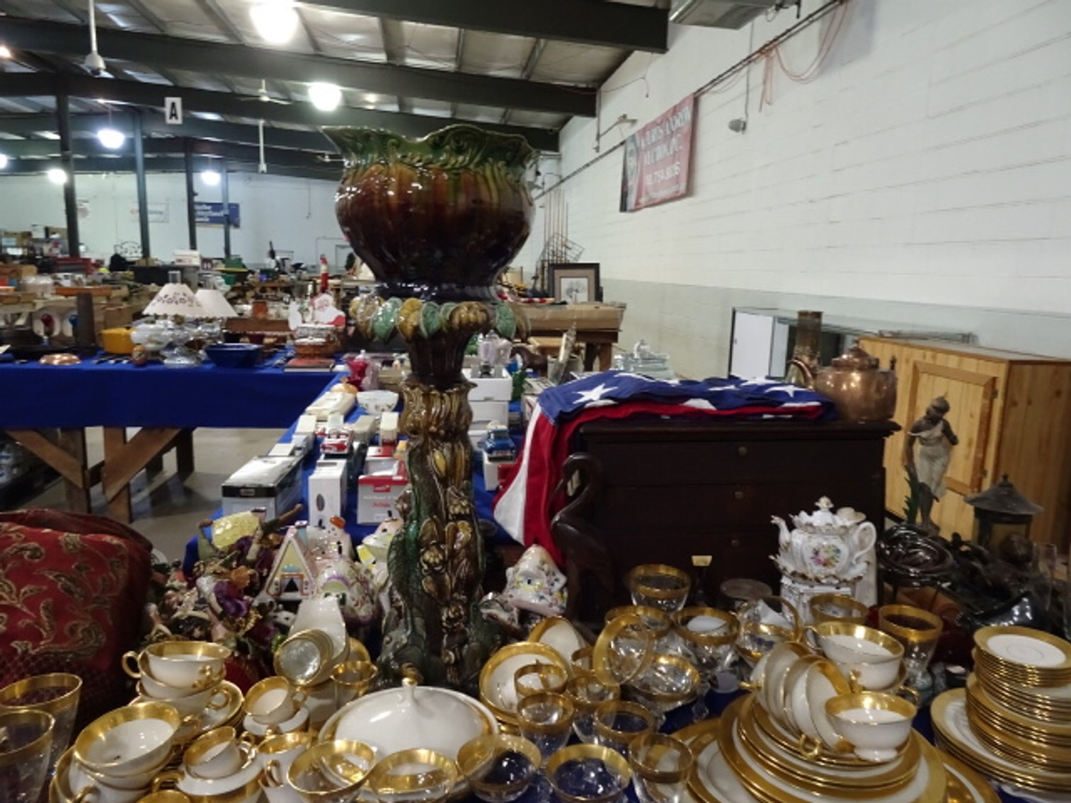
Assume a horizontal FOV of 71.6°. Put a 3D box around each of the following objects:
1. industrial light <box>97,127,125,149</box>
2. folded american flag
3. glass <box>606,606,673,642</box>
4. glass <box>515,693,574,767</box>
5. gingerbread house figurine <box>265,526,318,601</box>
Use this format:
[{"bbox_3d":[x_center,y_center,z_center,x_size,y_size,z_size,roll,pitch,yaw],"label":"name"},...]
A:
[{"bbox_3d":[-10.670,-6.620,18.660,0.650,0.550,0.650,0,10,-8],"label":"industrial light"},{"bbox_3d":[0.212,0.104,1.327,0.570,0.270,0.330,0,10,-8],"label":"folded american flag"},{"bbox_3d":[0.124,0.341,0.913,0.082,0.150,0.082,0,10,-8],"label":"glass"},{"bbox_3d":[0.011,0.397,0.833,0.061,0.115,0.061,2,10,0],"label":"glass"},{"bbox_3d":[-0.425,0.277,1.301,0.090,0.122,0.085,2,10,3],"label":"gingerbread house figurine"}]

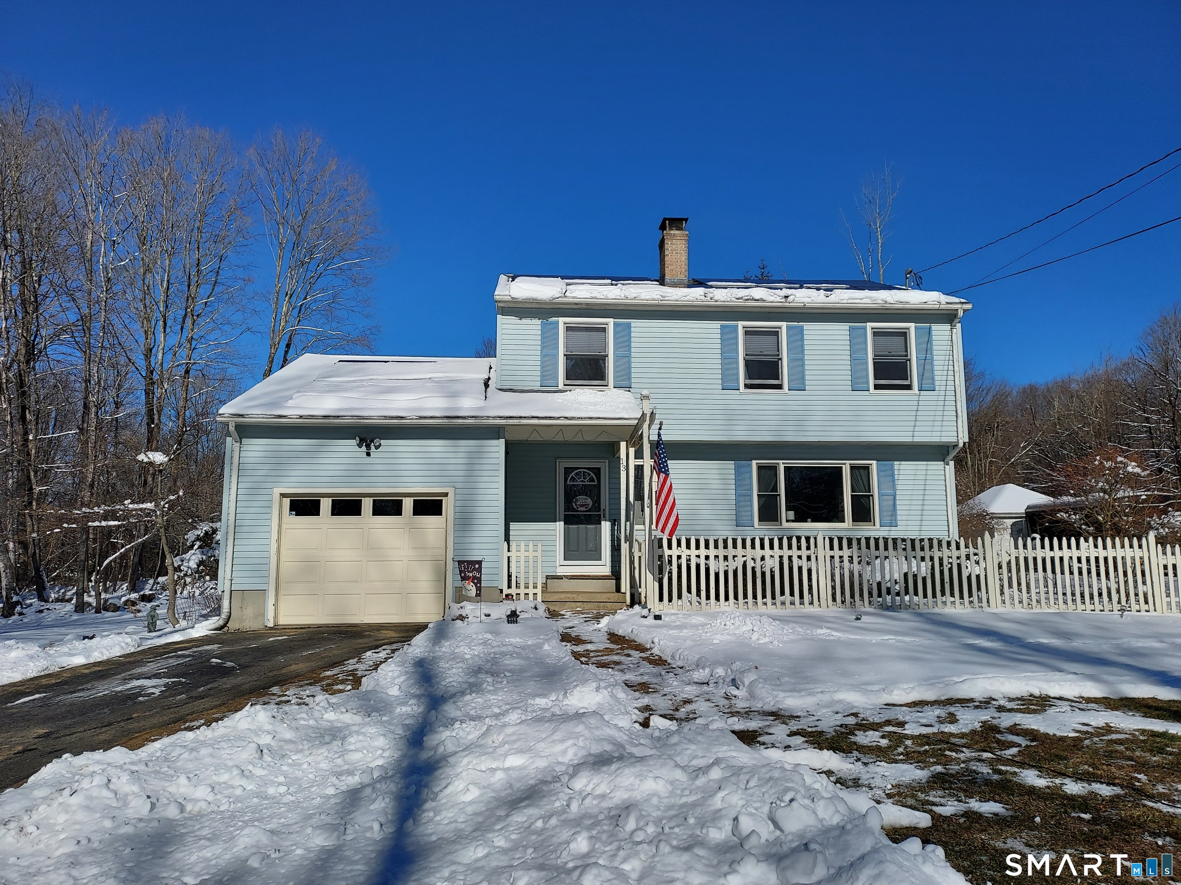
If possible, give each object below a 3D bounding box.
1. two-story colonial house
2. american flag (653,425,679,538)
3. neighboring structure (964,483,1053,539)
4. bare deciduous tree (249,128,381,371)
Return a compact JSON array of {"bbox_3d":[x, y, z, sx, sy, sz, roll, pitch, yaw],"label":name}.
[{"bbox_3d":[0.507,-0.742,18.761,13.900,8.890,10.000,0,-8,-4],"label":"two-story colonial house"},{"bbox_3d":[1.054,0.558,11.384,0.353,1.504,0.400,0,-8,-4],"label":"american flag"},{"bbox_3d":[20.898,4.225,41.741,5.022,4.132,6.679,0,-8,-4],"label":"neighboring structure"},{"bbox_3d":[-10.327,-3.534,30.615,4.989,17.455,5.200,0,-8,-4],"label":"bare deciduous tree"}]

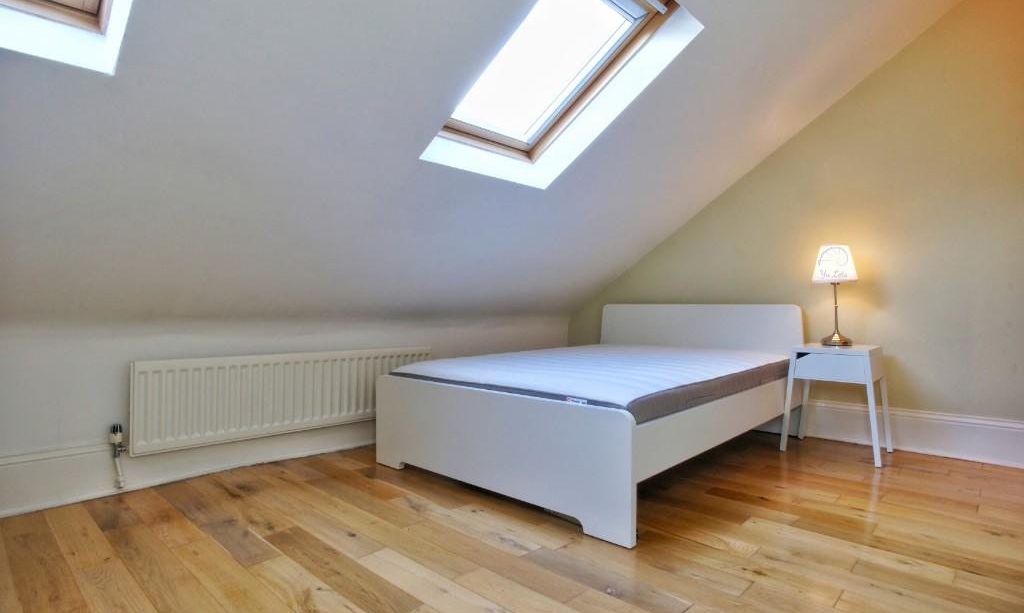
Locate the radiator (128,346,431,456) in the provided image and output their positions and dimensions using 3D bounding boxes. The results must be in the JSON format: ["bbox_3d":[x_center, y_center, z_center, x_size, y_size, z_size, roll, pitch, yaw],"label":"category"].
[{"bbox_3d":[-1.028,0.421,2.592,0.070,0.374,1.475,-1,-1,44],"label":"radiator"}]

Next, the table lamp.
[{"bbox_3d":[1.779,-0.051,2.804,0.235,0.550,0.235,-1,-1,44],"label":"table lamp"}]

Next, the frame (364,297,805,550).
[{"bbox_3d":[0.554,0.377,2.851,1.450,0.800,2.070,-1,-1,43],"label":"frame"}]

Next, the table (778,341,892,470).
[{"bbox_3d":[1.745,0.502,2.756,0.455,0.555,0.371,-1,-1,44],"label":"table"}]

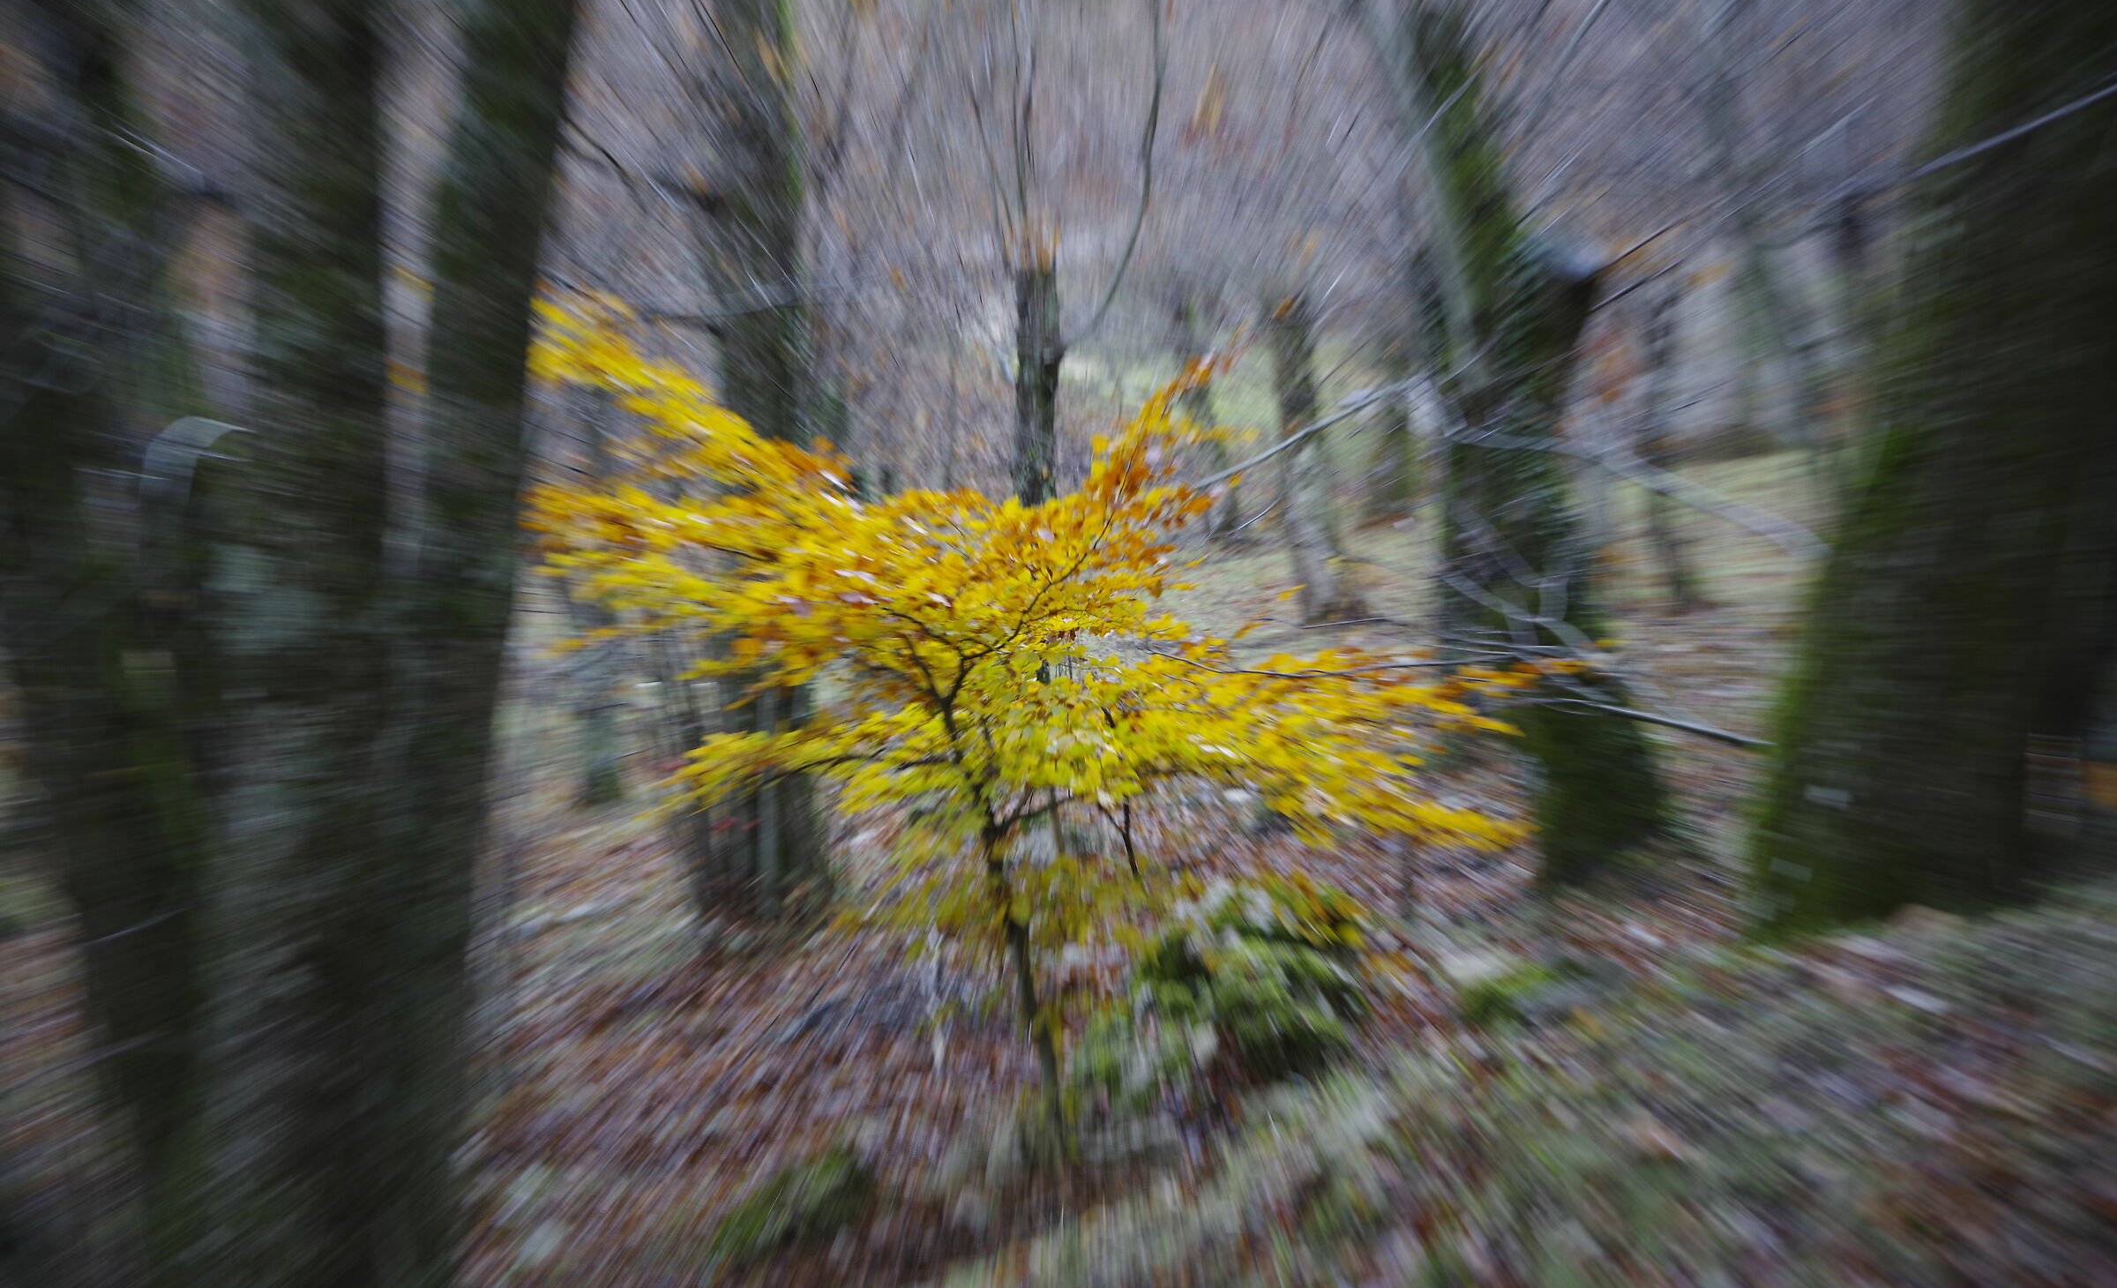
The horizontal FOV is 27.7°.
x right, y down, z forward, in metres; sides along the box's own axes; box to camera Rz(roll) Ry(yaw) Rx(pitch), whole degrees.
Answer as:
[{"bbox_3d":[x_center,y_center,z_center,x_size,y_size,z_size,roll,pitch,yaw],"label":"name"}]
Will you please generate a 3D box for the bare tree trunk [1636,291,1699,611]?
[{"bbox_3d":[3.904,-1.245,27.500,0.318,2.055,0.297,-3,3,0],"label":"bare tree trunk"}]

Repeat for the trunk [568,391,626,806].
[{"bbox_3d":[-2.046,-0.223,19.000,0.200,1.920,0.200,-1,3,0],"label":"trunk"}]

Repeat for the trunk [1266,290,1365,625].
[{"bbox_3d":[1.587,-1.148,26.500,0.470,2.042,0.388,-4,3,0],"label":"trunk"}]

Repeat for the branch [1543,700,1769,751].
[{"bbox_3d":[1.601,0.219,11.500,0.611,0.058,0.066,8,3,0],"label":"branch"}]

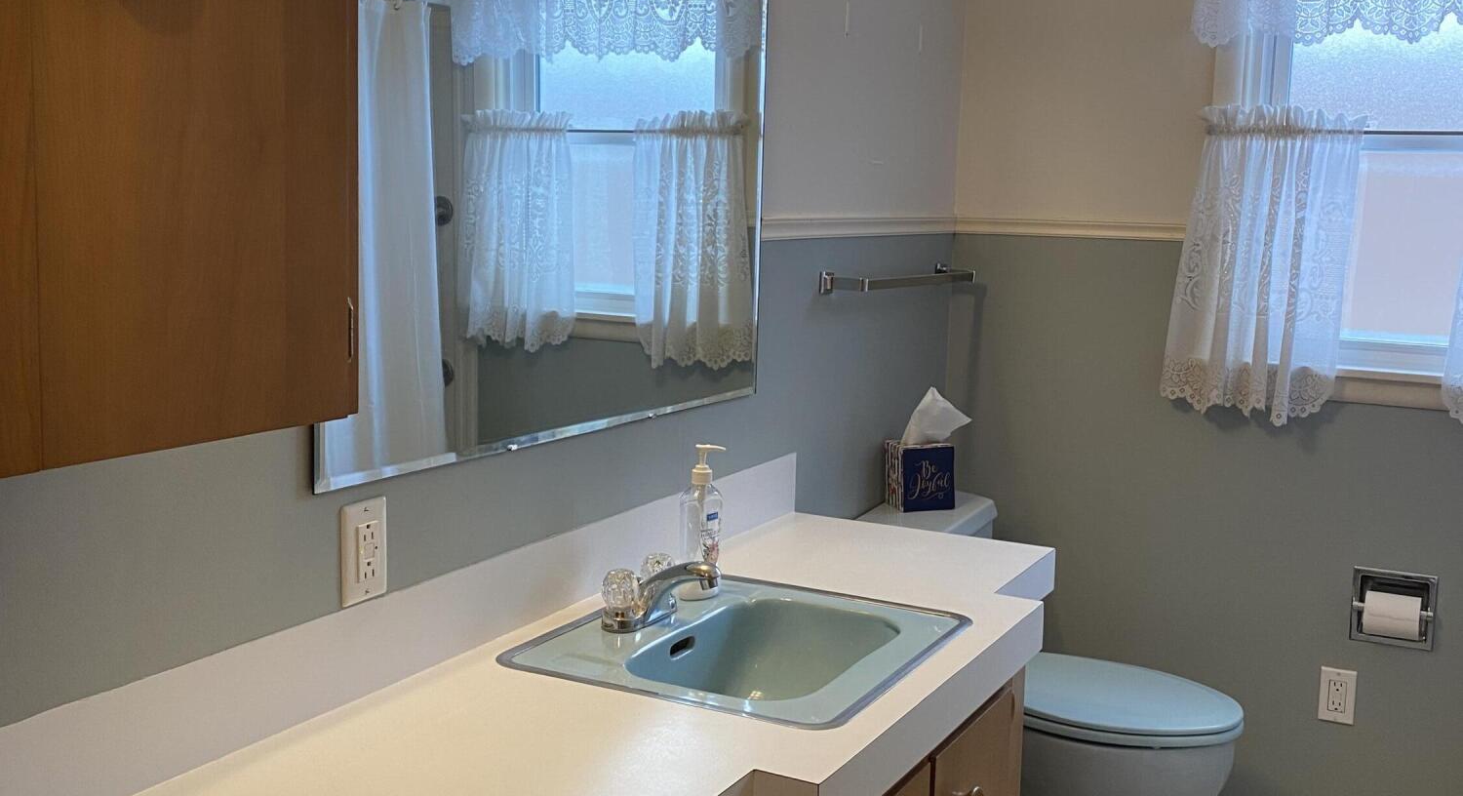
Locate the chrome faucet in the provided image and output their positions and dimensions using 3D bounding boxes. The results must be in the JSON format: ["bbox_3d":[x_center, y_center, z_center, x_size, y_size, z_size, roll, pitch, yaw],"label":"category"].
[{"bbox_3d":[-0.078,0.261,1.980,0.150,0.096,0.157,6,9,28],"label":"chrome faucet"}]

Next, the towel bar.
[{"bbox_3d":[0.359,-0.246,2.975,0.085,0.040,0.677,6,9,28],"label":"towel bar"}]

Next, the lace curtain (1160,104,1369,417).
[{"bbox_3d":[1.067,-0.258,2.959,0.351,0.625,0.080,6,9,28],"label":"lace curtain"}]

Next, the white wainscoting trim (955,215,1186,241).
[{"bbox_3d":[0.738,-0.365,3.180,0.542,0.037,0.018,6,9,28],"label":"white wainscoting trim"}]

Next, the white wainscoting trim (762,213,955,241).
[{"bbox_3d":[0.286,-0.337,2.890,0.018,0.039,0.959,6,9,28],"label":"white wainscoting trim"}]

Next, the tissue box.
[{"bbox_3d":[0.386,0.160,3.002,0.110,0.127,0.108,-1,9,-16],"label":"tissue box"}]

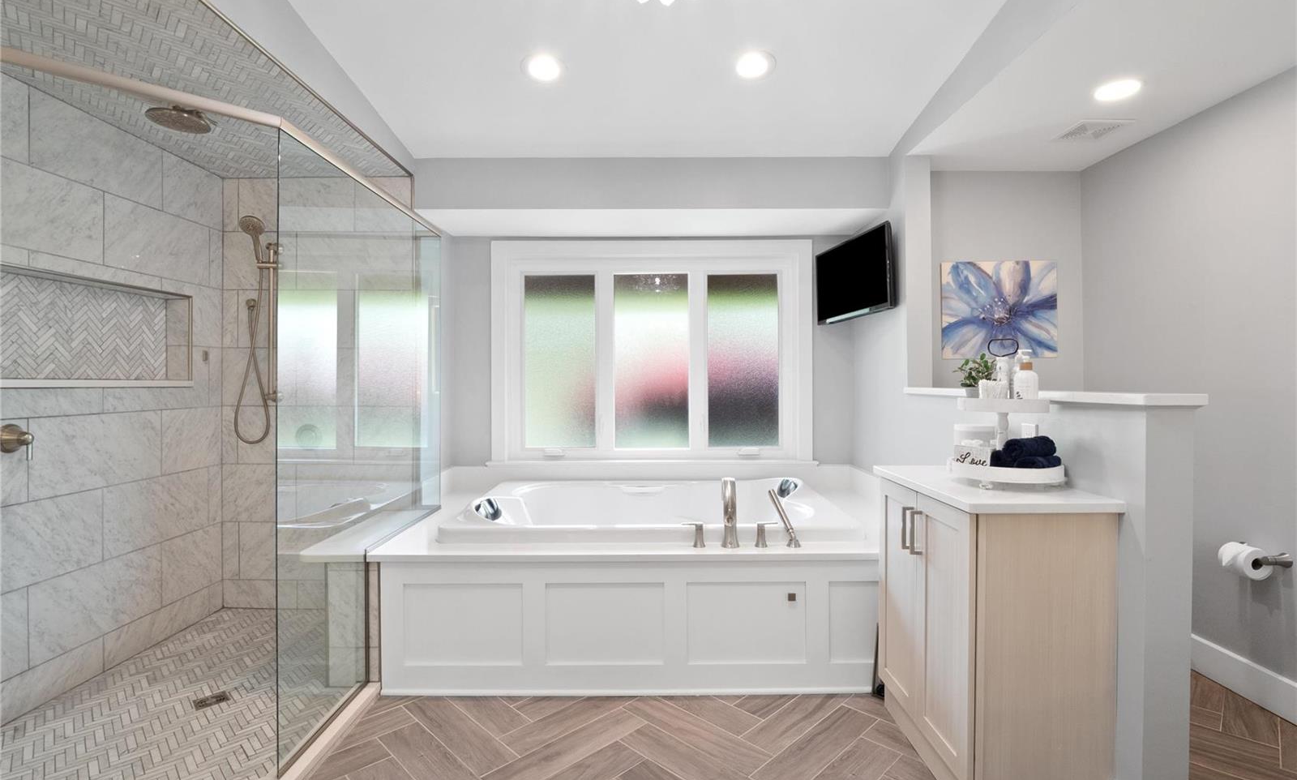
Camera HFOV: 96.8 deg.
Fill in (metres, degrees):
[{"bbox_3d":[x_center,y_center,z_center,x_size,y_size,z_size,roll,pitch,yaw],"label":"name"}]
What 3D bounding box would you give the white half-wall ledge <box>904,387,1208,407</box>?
[{"bbox_3d":[1.353,0.012,2.186,0.168,0.028,1.425,0,1,0],"label":"white half-wall ledge"}]

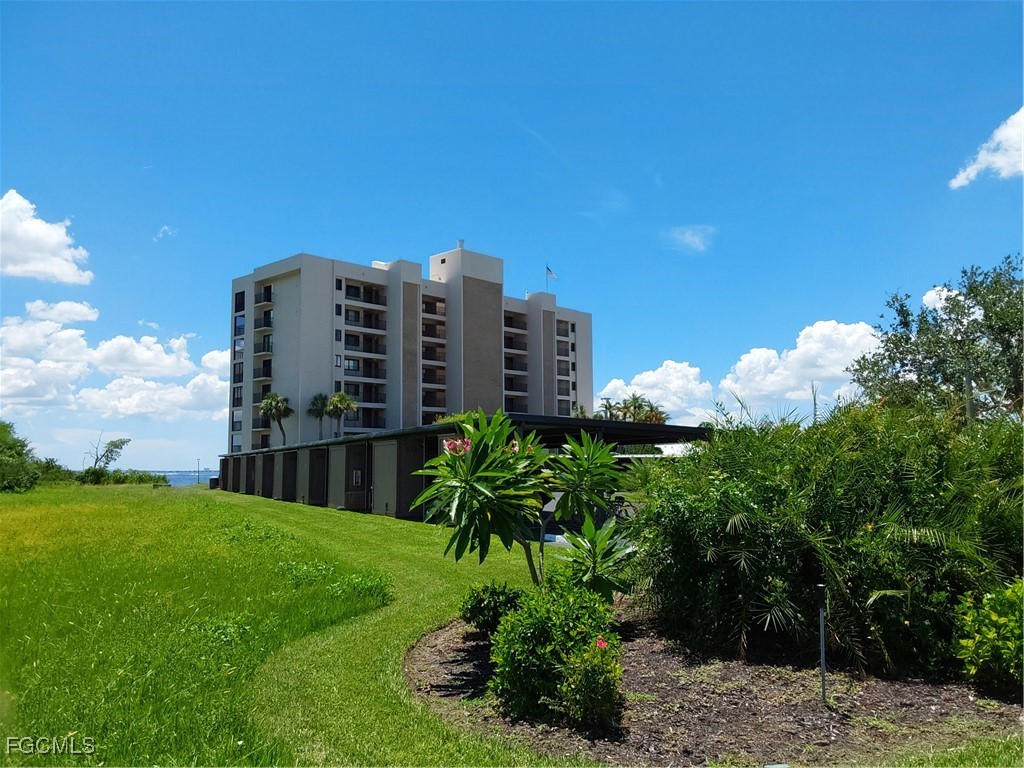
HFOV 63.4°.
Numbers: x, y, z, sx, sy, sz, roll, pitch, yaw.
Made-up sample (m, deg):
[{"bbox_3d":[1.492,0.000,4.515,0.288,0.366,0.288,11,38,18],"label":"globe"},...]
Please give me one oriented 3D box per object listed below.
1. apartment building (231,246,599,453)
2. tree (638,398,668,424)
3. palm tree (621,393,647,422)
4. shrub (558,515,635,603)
[{"bbox_3d":[-9.021,-1.433,105.013,16.650,27.420,48.290,-6,-8,43],"label":"apartment building"},{"bbox_3d":[16.914,6.510,97.519,3.700,9.520,3.700,-1,-6,0],"label":"tree"},{"bbox_3d":[14.849,6.213,99.467,3.400,10.550,3.400,-1,-6,0],"label":"palm tree"},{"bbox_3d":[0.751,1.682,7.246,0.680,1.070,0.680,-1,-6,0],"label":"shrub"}]

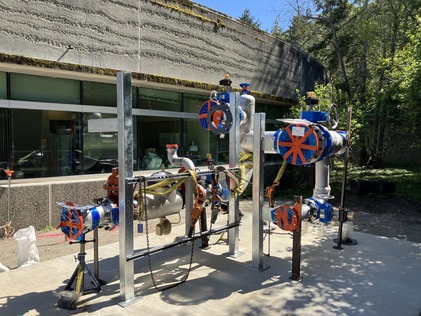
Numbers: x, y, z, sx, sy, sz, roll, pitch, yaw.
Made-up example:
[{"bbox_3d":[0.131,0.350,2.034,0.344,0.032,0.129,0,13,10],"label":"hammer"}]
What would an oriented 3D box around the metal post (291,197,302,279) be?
[{"bbox_3d":[0.959,0.875,3.771,0.080,0.906,0.080,3,5,42],"label":"metal post"}]

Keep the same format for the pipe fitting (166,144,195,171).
[{"bbox_3d":[-0.396,-0.007,4.500,0.400,0.340,0.135,3,5,40],"label":"pipe fitting"}]

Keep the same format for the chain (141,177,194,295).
[{"bbox_3d":[-0.434,0.773,3.560,0.560,1.130,0.120,-2,5,-37],"label":"chain"}]

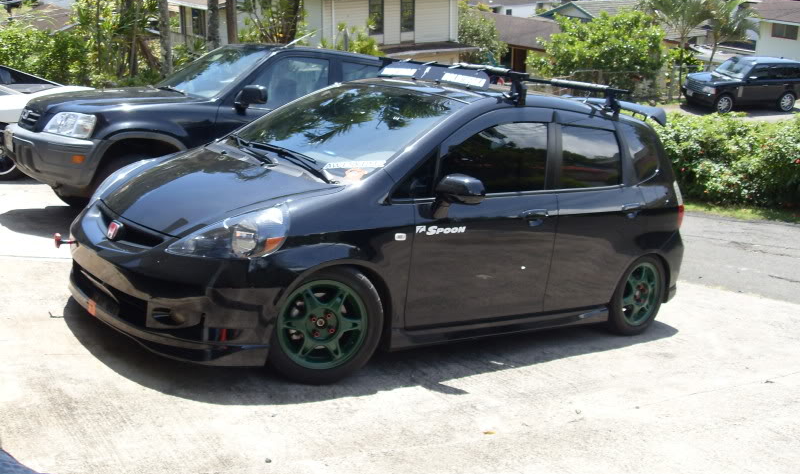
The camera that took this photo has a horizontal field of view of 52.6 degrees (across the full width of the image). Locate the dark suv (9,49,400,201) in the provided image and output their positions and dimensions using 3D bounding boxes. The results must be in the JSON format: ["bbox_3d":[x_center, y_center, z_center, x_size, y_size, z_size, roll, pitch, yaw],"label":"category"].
[{"bbox_3d":[-1.207,-0.988,7.605,4.450,1.675,1.750,0,13,-36],"label":"dark suv"}]

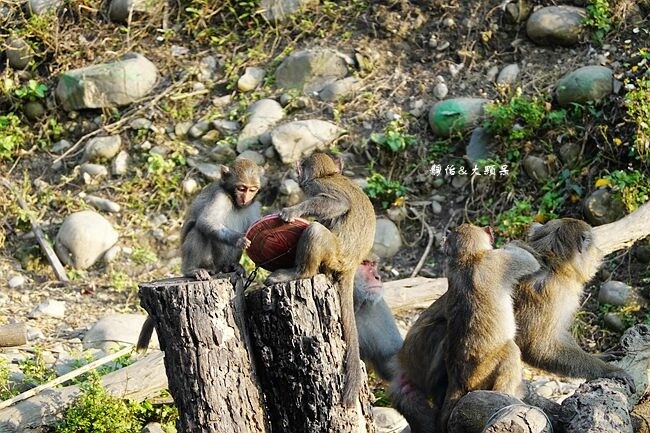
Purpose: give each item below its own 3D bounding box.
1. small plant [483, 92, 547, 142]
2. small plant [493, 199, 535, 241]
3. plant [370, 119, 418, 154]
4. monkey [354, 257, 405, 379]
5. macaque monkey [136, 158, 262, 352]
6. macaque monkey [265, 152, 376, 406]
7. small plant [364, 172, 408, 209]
[{"bbox_3d":[0.702,-0.365,13.300,0.240,0.170,0.200,0,6,0],"label":"small plant"},{"bbox_3d":[0.663,0.011,12.700,0.150,0.135,0.135,0,6,0],"label":"small plant"},{"bbox_3d":[0.251,-0.296,13.200,0.165,0.115,0.140,0,6,0],"label":"plant"},{"bbox_3d":[0.119,0.347,10.350,0.380,0.480,0.280,4,7,30],"label":"monkey"},{"bbox_3d":[-0.344,0.107,9.900,0.370,0.500,0.210,6,8,43],"label":"macaque monkey"},{"bbox_3d":[-0.012,0.171,9.800,0.300,0.660,0.210,4,7,37],"label":"macaque monkey"},{"bbox_3d":[0.218,-0.092,12.800,0.155,0.120,0.140,0,6,0],"label":"small plant"}]

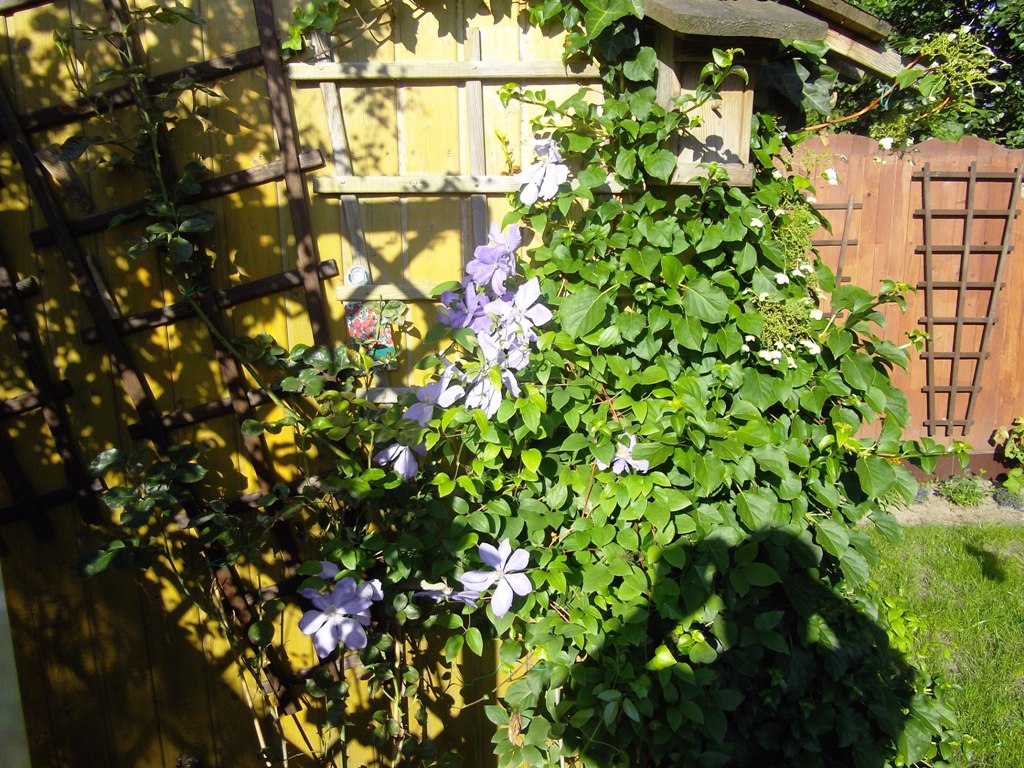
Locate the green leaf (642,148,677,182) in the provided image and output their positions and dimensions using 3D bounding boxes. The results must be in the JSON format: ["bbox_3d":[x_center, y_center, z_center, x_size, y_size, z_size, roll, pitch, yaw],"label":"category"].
[{"bbox_3d":[0.242,-0.358,1.310,0.056,0.057,0.015,-1,-11,-3],"label":"green leaf"}]

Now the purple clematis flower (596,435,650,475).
[{"bbox_3d":[0.198,0.125,1.420,0.096,0.082,0.045,2,-12,8],"label":"purple clematis flower"}]

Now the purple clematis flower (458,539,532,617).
[{"bbox_3d":[-0.030,0.351,1.450,0.134,0.145,0.045,-1,-2,-6],"label":"purple clematis flower"}]

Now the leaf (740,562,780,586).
[{"bbox_3d":[0.442,0.339,1.420,0.071,0.020,0.054,4,59,18],"label":"leaf"}]

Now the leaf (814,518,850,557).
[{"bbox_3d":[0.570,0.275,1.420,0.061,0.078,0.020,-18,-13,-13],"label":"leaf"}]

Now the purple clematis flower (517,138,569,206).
[{"bbox_3d":[0.052,-0.354,1.330,0.094,0.112,0.055,2,-19,9],"label":"purple clematis flower"}]

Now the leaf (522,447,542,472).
[{"bbox_3d":[0.035,0.130,1.360,0.034,0.043,0.010,0,-17,0],"label":"leaf"}]

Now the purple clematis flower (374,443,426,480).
[{"bbox_3d":[-0.196,0.135,1.390,0.100,0.083,0.060,1,-22,6],"label":"purple clematis flower"}]

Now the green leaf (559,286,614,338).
[{"bbox_3d":[0.129,-0.123,1.380,0.097,0.092,0.022,2,-7,10],"label":"green leaf"}]

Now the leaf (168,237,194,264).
[{"bbox_3d":[-0.534,-0.216,1.290,0.042,0.045,0.015,-2,-5,-6],"label":"leaf"}]

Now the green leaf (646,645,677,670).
[{"bbox_3d":[0.266,0.486,1.420,0.060,0.051,0.022,3,-27,11],"label":"green leaf"}]

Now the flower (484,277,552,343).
[{"bbox_3d":[0.011,-0.124,1.330,0.113,0.110,0.045,1,-8,6],"label":"flower"}]

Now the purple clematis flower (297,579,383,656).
[{"bbox_3d":[-0.305,0.405,1.390,0.136,0.139,0.050,-1,-19,-3],"label":"purple clematis flower"}]

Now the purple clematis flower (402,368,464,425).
[{"bbox_3d":[-0.132,0.020,1.360,0.114,0.104,0.055,5,-12,20],"label":"purple clematis flower"}]

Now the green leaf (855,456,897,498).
[{"bbox_3d":[0.637,0.162,1.400,0.076,0.077,0.022,11,2,39],"label":"green leaf"}]

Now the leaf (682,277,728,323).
[{"bbox_3d":[0.330,-0.144,1.360,0.078,0.081,0.022,3,-7,13],"label":"leaf"}]

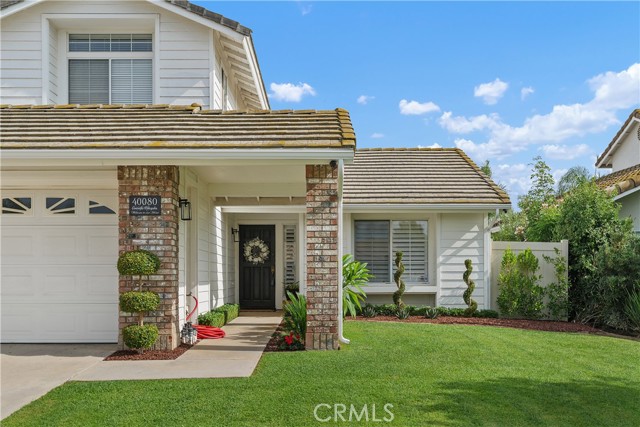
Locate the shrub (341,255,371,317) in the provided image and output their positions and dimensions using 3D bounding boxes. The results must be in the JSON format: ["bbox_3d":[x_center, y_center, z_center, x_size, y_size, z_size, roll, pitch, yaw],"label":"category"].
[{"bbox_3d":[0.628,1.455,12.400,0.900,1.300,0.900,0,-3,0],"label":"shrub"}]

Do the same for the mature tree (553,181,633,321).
[{"bbox_3d":[6.306,0.856,14.400,1.900,3.250,1.900,0,-3,0],"label":"mature tree"}]

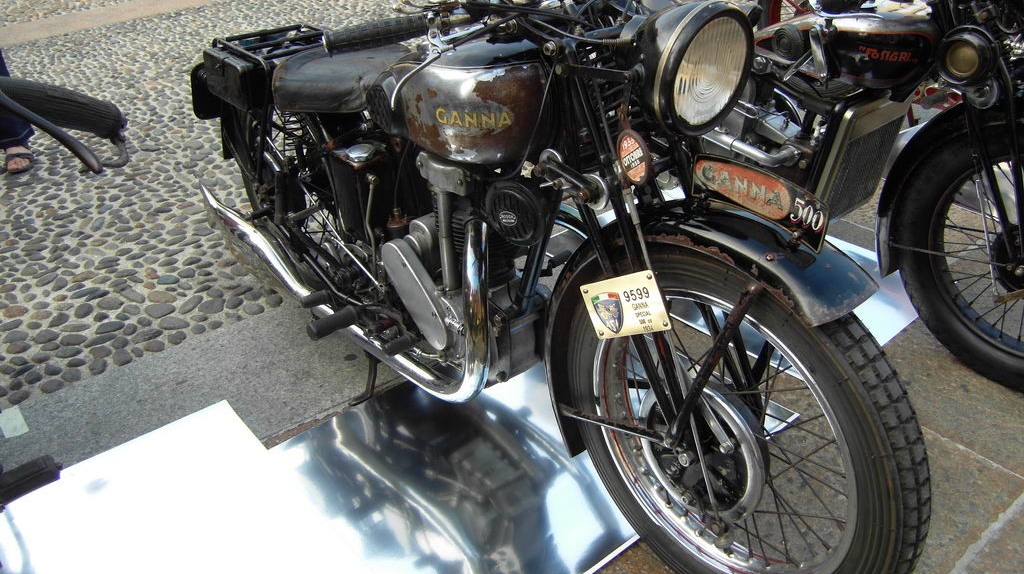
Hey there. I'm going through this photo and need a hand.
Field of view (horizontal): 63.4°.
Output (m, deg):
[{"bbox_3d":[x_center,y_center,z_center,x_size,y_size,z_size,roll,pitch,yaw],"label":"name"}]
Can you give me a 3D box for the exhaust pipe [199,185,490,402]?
[{"bbox_3d":[-0.452,-0.135,1.839,0.165,0.440,1.225,-22,37,-33],"label":"exhaust pipe"}]

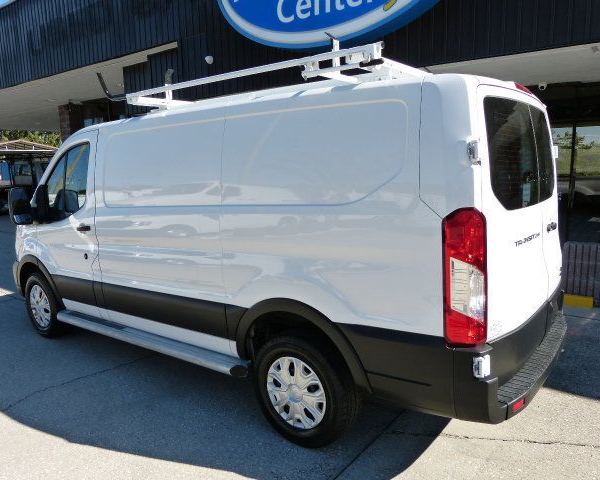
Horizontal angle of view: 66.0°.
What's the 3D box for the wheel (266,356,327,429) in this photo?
[{"bbox_3d":[0.009,0.884,2.739,0.439,0.439,0.143,4,11,38],"label":"wheel"}]

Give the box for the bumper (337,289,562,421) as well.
[{"bbox_3d":[1.158,0.493,2.977,0.857,0.449,2.040,3,10,38],"label":"bumper"}]

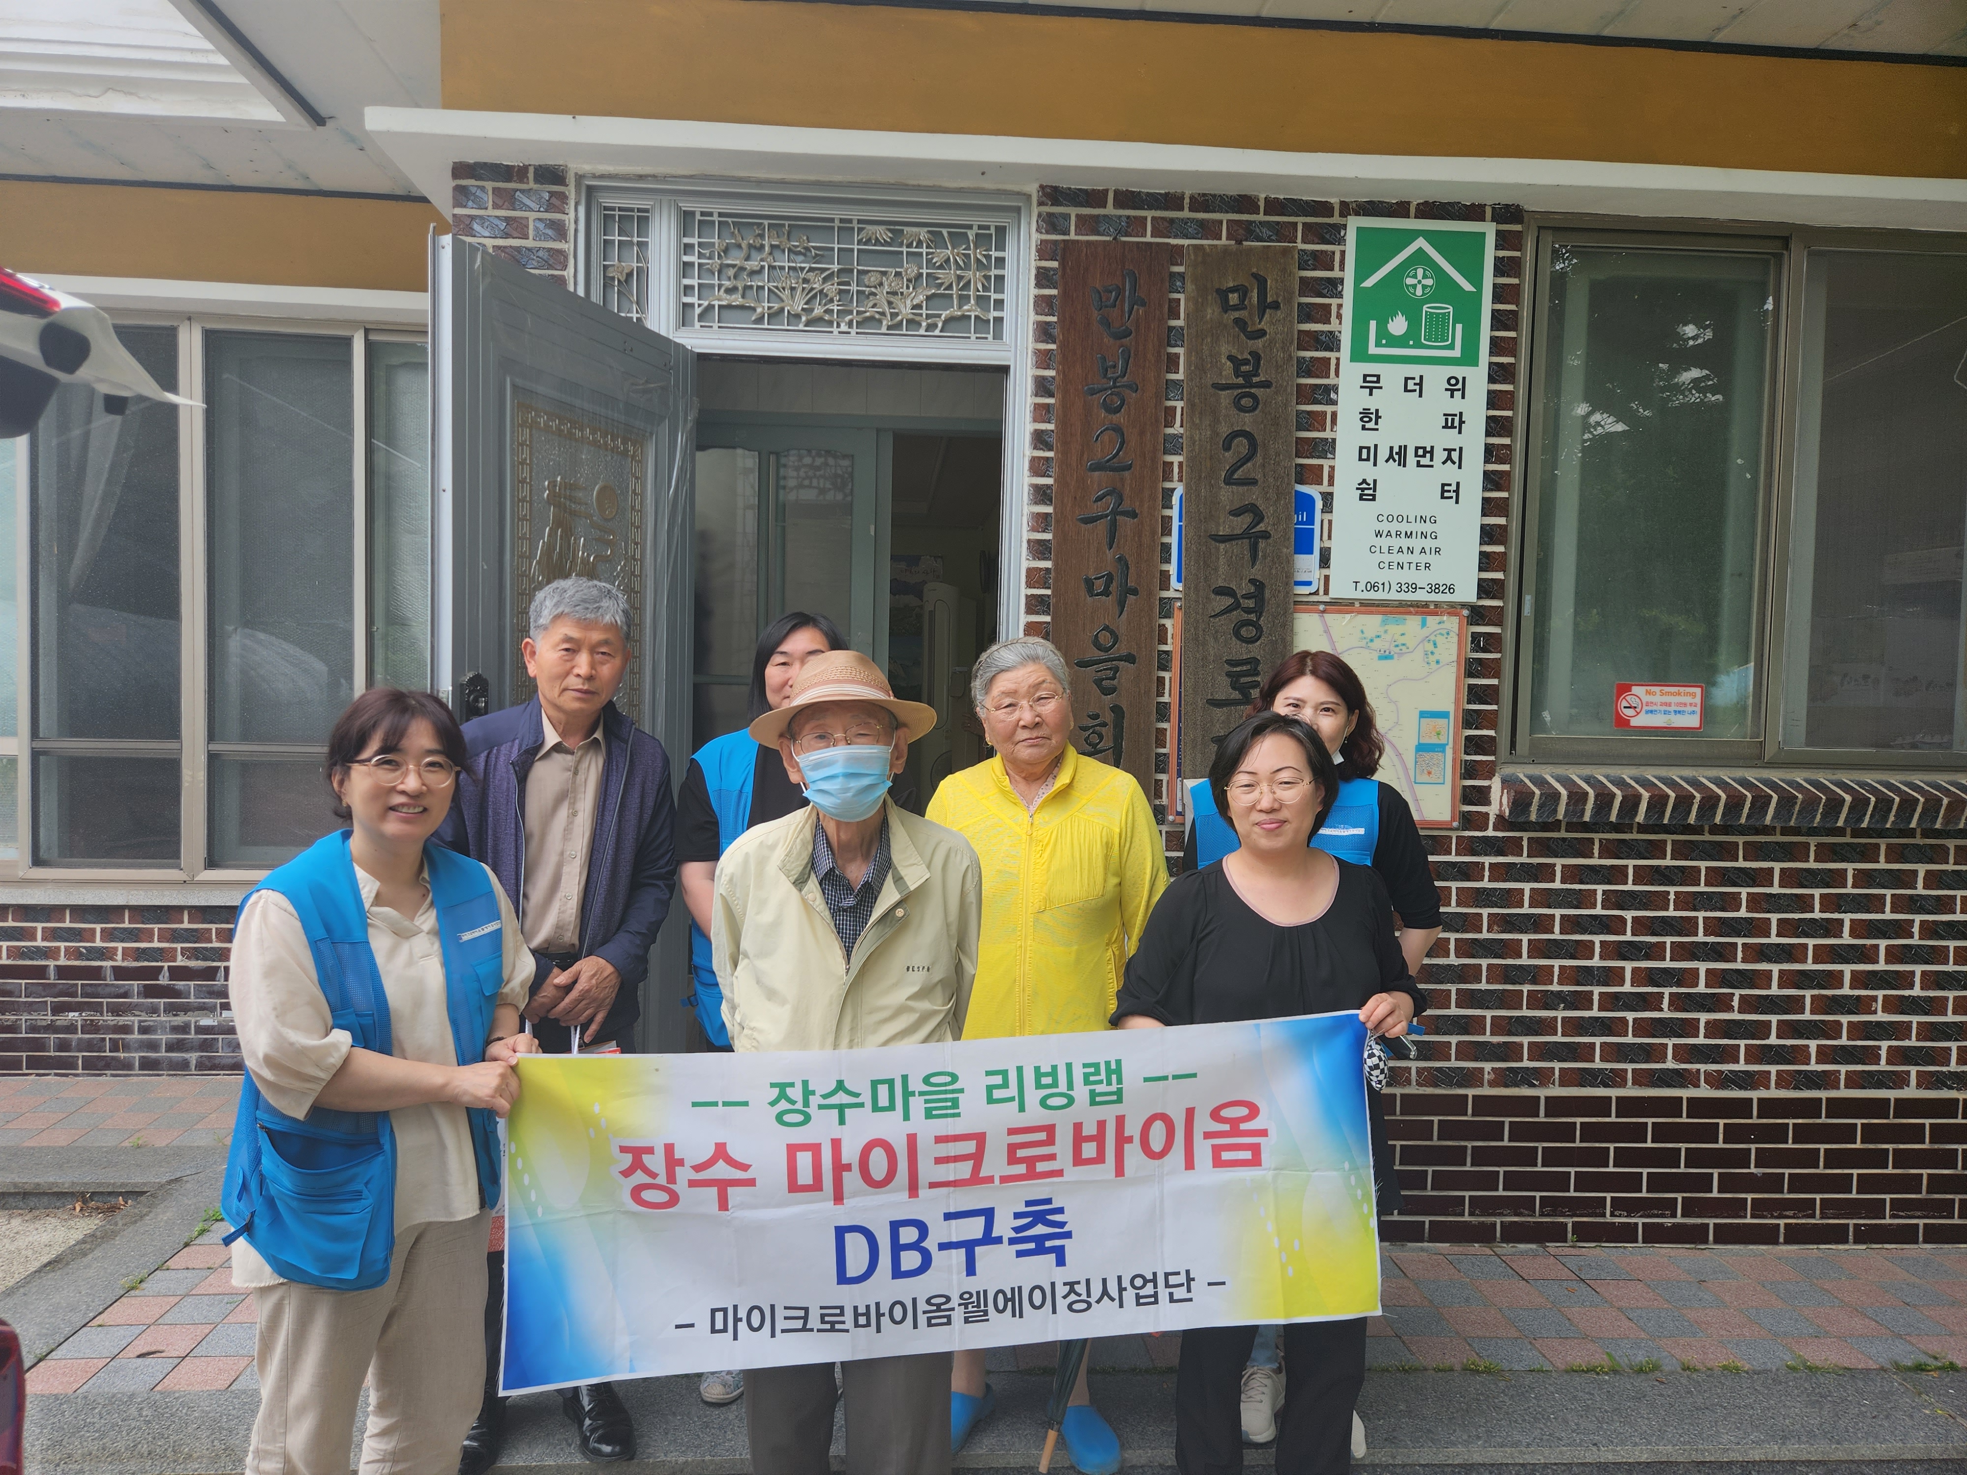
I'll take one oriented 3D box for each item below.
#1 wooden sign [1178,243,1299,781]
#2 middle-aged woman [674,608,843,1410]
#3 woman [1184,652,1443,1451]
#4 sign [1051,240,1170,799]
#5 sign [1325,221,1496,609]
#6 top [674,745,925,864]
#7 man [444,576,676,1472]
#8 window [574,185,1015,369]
[{"bbox_3d":[0.654,-0.496,3.422,0.286,1.538,0.045,1,3,-3],"label":"wooden sign"},{"bbox_3d":[-0.403,0.565,2.826,0.536,1.660,0.330,1,3,-5],"label":"middle-aged woman"},{"bbox_3d":[0.687,0.625,2.740,0.546,1.600,0.360,1,3,-3],"label":"woman"},{"bbox_3d":[0.324,-0.458,3.418,0.281,1.623,0.045,1,3,-3],"label":"sign"},{"bbox_3d":[1.134,-0.864,3.470,0.393,0.994,0.030,1,3,-3],"label":"sign"},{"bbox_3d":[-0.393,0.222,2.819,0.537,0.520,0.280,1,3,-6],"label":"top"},{"bbox_3d":[-0.834,0.541,2.593,0.480,1.710,0.380,1,3,-11],"label":"man"},{"bbox_3d":[-0.470,-1.196,3.446,1.133,0.424,0.120,1,3,-3],"label":"window"}]

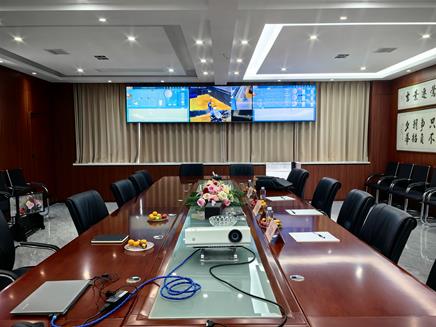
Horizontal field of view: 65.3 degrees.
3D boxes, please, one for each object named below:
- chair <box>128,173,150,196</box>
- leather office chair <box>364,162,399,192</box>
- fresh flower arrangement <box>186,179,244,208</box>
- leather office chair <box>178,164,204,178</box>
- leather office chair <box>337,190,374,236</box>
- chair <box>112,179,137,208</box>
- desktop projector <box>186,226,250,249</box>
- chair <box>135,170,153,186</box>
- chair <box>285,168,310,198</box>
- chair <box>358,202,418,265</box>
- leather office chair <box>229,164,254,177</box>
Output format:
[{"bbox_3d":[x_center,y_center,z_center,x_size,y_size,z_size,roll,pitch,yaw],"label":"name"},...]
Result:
[{"bbox_3d":[-0.927,0.634,4.999,0.620,0.940,0.570,0,4,0],"label":"chair"},{"bbox_3d":[3.642,0.440,7.503,0.600,0.920,0.560,0,4,0],"label":"leather office chair"},{"bbox_3d":[-0.029,0.293,3.150,0.530,0.320,0.460,0,4,0],"label":"fresh flower arrangement"},{"bbox_3d":[-0.537,0.498,6.844,0.570,0.940,0.620,0,4,0],"label":"leather office chair"},{"bbox_3d":[1.094,0.751,3.253,0.620,0.940,0.570,0,4,0],"label":"leather office chair"},{"bbox_3d":[-0.937,0.689,4.241,0.620,0.940,0.570,0,4,0],"label":"chair"},{"bbox_3d":[0.002,0.448,2.158,0.380,0.105,0.280,0,-7,0],"label":"desktop projector"},{"bbox_3d":[-0.957,0.587,5.657,0.620,0.940,0.570,0,4,0],"label":"chair"},{"bbox_3d":[1.093,0.592,5.438,0.620,0.940,0.570,0,4,0],"label":"chair"},{"bbox_3d":[1.074,0.803,2.535,0.620,0.940,0.570,0,4,0],"label":"chair"},{"bbox_3d":[0.492,0.495,6.824,0.570,0.940,0.620,0,4,0],"label":"leather office chair"}]

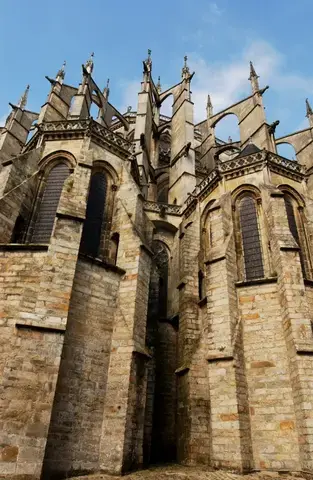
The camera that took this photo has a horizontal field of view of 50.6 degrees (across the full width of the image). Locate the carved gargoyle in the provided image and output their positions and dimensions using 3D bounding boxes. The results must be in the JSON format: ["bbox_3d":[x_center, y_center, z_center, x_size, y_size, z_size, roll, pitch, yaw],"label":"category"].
[{"bbox_3d":[10.618,-10.080,29.823,0.500,0.700,1.400,19,-33,-27],"label":"carved gargoyle"}]

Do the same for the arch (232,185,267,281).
[{"bbox_3d":[5.038,-0.435,17.771,1.700,5.850,0.600,-13,-33,26],"label":"arch"}]

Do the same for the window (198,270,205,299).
[{"bbox_3d":[2.677,2.683,19.614,0.420,1.800,0.350,2,-29,3],"label":"window"}]

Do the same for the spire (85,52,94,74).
[{"bbox_3d":[-6.627,-17.938,33.707,0.800,3.540,0.800,0,-29,6],"label":"spire"}]

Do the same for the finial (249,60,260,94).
[{"bbox_3d":[10.359,-17.213,34.791,0.950,5.447,0.950,19,-33,-27],"label":"finial"}]

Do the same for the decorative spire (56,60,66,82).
[{"bbox_3d":[-9.743,-17.737,34.701,0.850,3.205,0.850,-18,-35,33],"label":"decorative spire"}]

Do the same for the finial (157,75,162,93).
[{"bbox_3d":[0.322,-18.455,39.054,0.550,3.169,0.550,2,-29,2],"label":"finial"}]

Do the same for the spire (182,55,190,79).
[{"bbox_3d":[3.024,-17.692,33.749,0.750,3.856,0.750,20,-33,-27],"label":"spire"}]

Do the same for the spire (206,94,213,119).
[{"bbox_3d":[6.683,-16.834,41.665,0.700,4.267,0.700,13,-30,-18],"label":"spire"}]

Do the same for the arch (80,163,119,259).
[{"bbox_3d":[-2.965,-1.587,16.583,1.800,5.800,0.600,24,-35,-32],"label":"arch"}]

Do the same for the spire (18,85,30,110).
[{"bbox_3d":[-14.928,-16.312,37.871,0.950,4.071,0.950,26,-36,-35],"label":"spire"}]

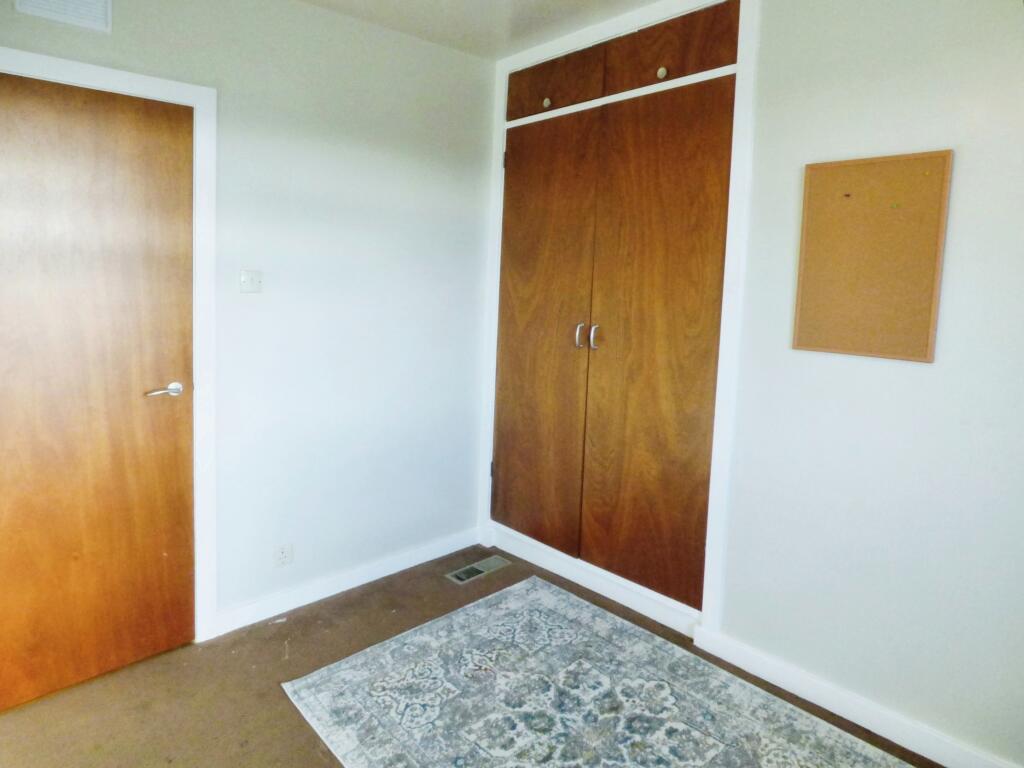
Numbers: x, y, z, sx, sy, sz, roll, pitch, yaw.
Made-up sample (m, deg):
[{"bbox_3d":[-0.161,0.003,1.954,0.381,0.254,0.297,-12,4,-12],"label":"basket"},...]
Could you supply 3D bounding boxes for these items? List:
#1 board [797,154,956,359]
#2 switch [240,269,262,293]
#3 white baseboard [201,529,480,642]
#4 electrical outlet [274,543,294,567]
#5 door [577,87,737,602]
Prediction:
[{"bbox_3d":[1.099,-0.389,1.834,0.396,0.603,0.018,9,8,44],"label":"board"},{"bbox_3d":[-1.000,-0.396,2.279,0.086,0.088,0.012,-4,7,-40],"label":"switch"},{"bbox_3d":[-0.680,0.860,2.681,1.300,0.096,0.018,-8,10,-39],"label":"white baseboard"},{"bbox_3d":[-0.940,0.712,2.449,0.084,0.098,0.012,-4,7,-40],"label":"electrical outlet"},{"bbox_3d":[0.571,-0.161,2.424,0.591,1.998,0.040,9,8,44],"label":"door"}]

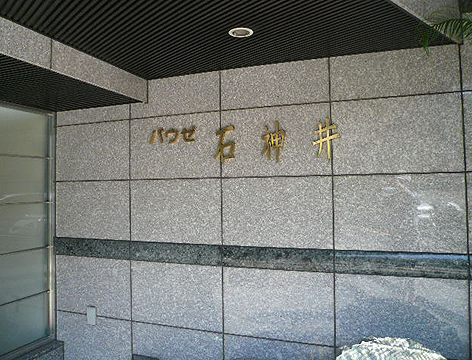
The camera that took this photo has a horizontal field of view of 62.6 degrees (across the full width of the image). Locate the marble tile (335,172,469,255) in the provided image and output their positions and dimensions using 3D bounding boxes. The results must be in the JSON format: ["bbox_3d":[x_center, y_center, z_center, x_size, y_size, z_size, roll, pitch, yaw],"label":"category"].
[{"bbox_3d":[1.031,0.211,2.503,0.792,0.493,0.025,-1,-1,20],"label":"marble tile"}]

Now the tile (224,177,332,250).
[{"bbox_3d":[0.278,0.226,2.774,0.795,0.493,0.025,-1,-1,20],"label":"tile"}]

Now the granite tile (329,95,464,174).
[{"bbox_3d":[1.025,-0.289,2.515,0.792,0.493,0.025,-1,-1,20],"label":"granite tile"}]

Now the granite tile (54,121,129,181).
[{"bbox_3d":[-1.223,-0.243,3.323,0.771,0.493,0.025,-1,-1,20],"label":"granite tile"}]

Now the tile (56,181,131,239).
[{"bbox_3d":[-1.217,0.256,3.311,0.771,0.493,0.025,-1,-1,20],"label":"tile"}]

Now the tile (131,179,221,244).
[{"bbox_3d":[-0.475,0.241,3.044,0.794,0.493,0.025,-1,-1,20],"label":"tile"}]

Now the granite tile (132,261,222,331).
[{"bbox_3d":[-0.468,0.891,3.029,0.794,0.492,0.025,-1,-1,20],"label":"granite tile"}]

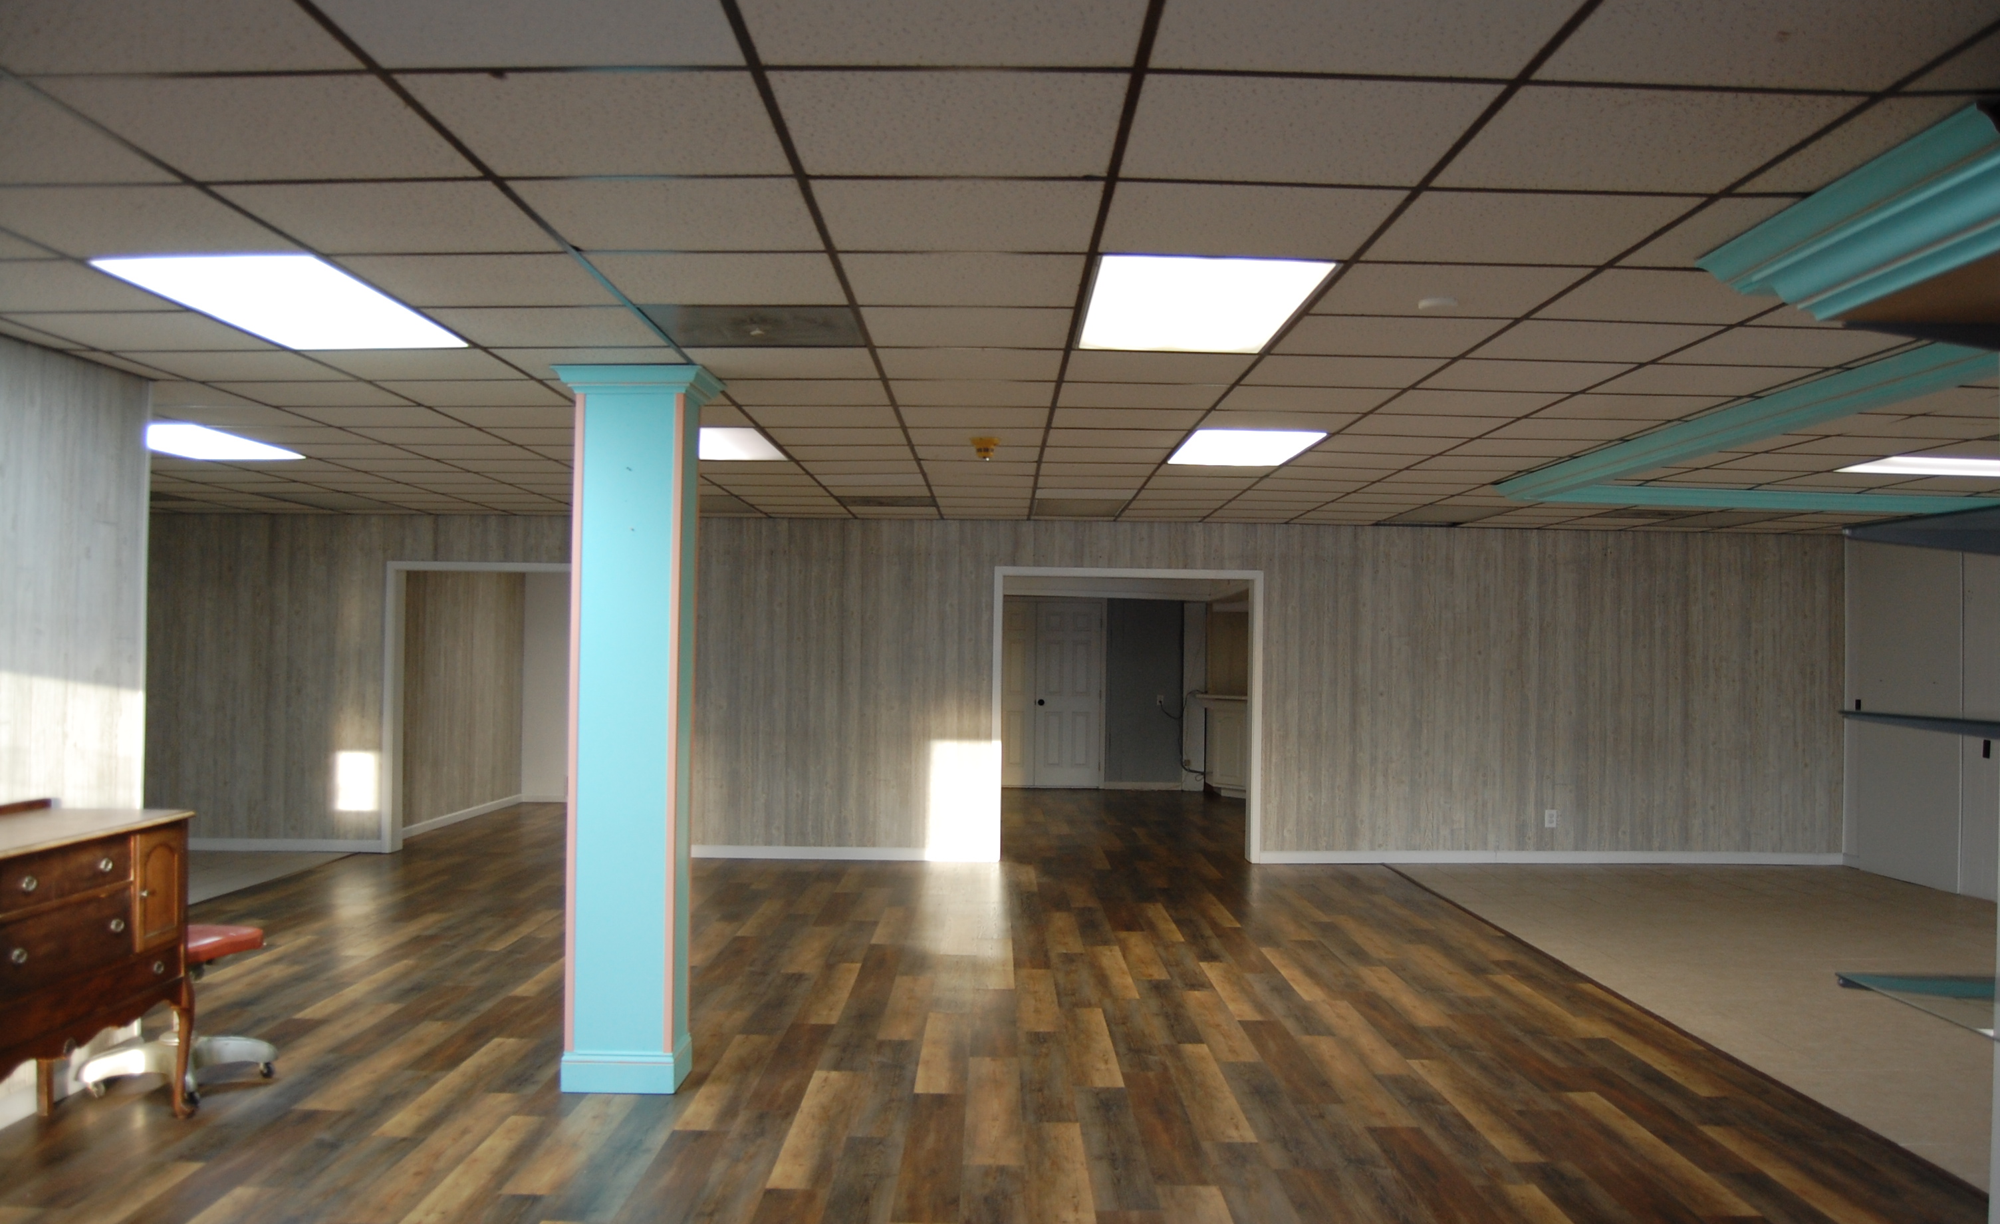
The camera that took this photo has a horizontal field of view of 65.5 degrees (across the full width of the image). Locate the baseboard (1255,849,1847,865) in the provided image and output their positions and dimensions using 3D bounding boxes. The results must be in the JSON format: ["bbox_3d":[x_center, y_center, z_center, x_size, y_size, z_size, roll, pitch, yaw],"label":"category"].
[{"bbox_3d":[3.922,1.747,11.050,4.200,0.088,0.018,1,-1,0],"label":"baseboard"}]

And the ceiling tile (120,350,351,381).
[{"bbox_3d":[-2.524,-0.831,5.147,0.610,0.020,0.610,1,-1,0],"label":"ceiling tile"}]

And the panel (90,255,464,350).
[{"bbox_3d":[-1.915,-0.862,4.241,0.600,0.050,1.200,0,-1,0],"label":"panel"}]

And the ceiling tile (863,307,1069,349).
[{"bbox_3d":[-0.091,-0.834,4.547,0.605,0.020,0.600,1,-1,0],"label":"ceiling tile"}]

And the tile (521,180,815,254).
[{"bbox_3d":[-0.698,-0.859,3.354,0.605,0.020,0.600,1,-1,0],"label":"tile"}]

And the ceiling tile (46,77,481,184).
[{"bbox_3d":[-1.302,-0.875,2.789,0.610,0.020,0.610,1,-1,0],"label":"ceiling tile"}]

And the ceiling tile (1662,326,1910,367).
[{"bbox_3d":[2.351,-0.799,4.588,0.610,0.020,0.610,1,-1,0],"label":"ceiling tile"}]

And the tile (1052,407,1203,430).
[{"bbox_3d":[0.514,-0.790,6.380,0.605,0.020,0.605,1,-1,0],"label":"tile"}]

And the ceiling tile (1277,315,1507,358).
[{"bbox_3d":[1.135,-0.813,4.548,0.605,0.020,0.600,1,-1,0],"label":"ceiling tile"}]

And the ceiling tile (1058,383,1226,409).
[{"bbox_3d":[0.512,-0.795,5.684,0.600,0.025,0.600,1,-1,0],"label":"ceiling tile"}]

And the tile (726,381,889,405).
[{"bbox_3d":[-0.695,-0.809,5.690,0.600,0.025,0.600,1,-1,0],"label":"tile"}]

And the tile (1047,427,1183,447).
[{"bbox_3d":[0.519,-0.774,6.932,0.605,0.020,0.600,1,-1,0],"label":"tile"}]

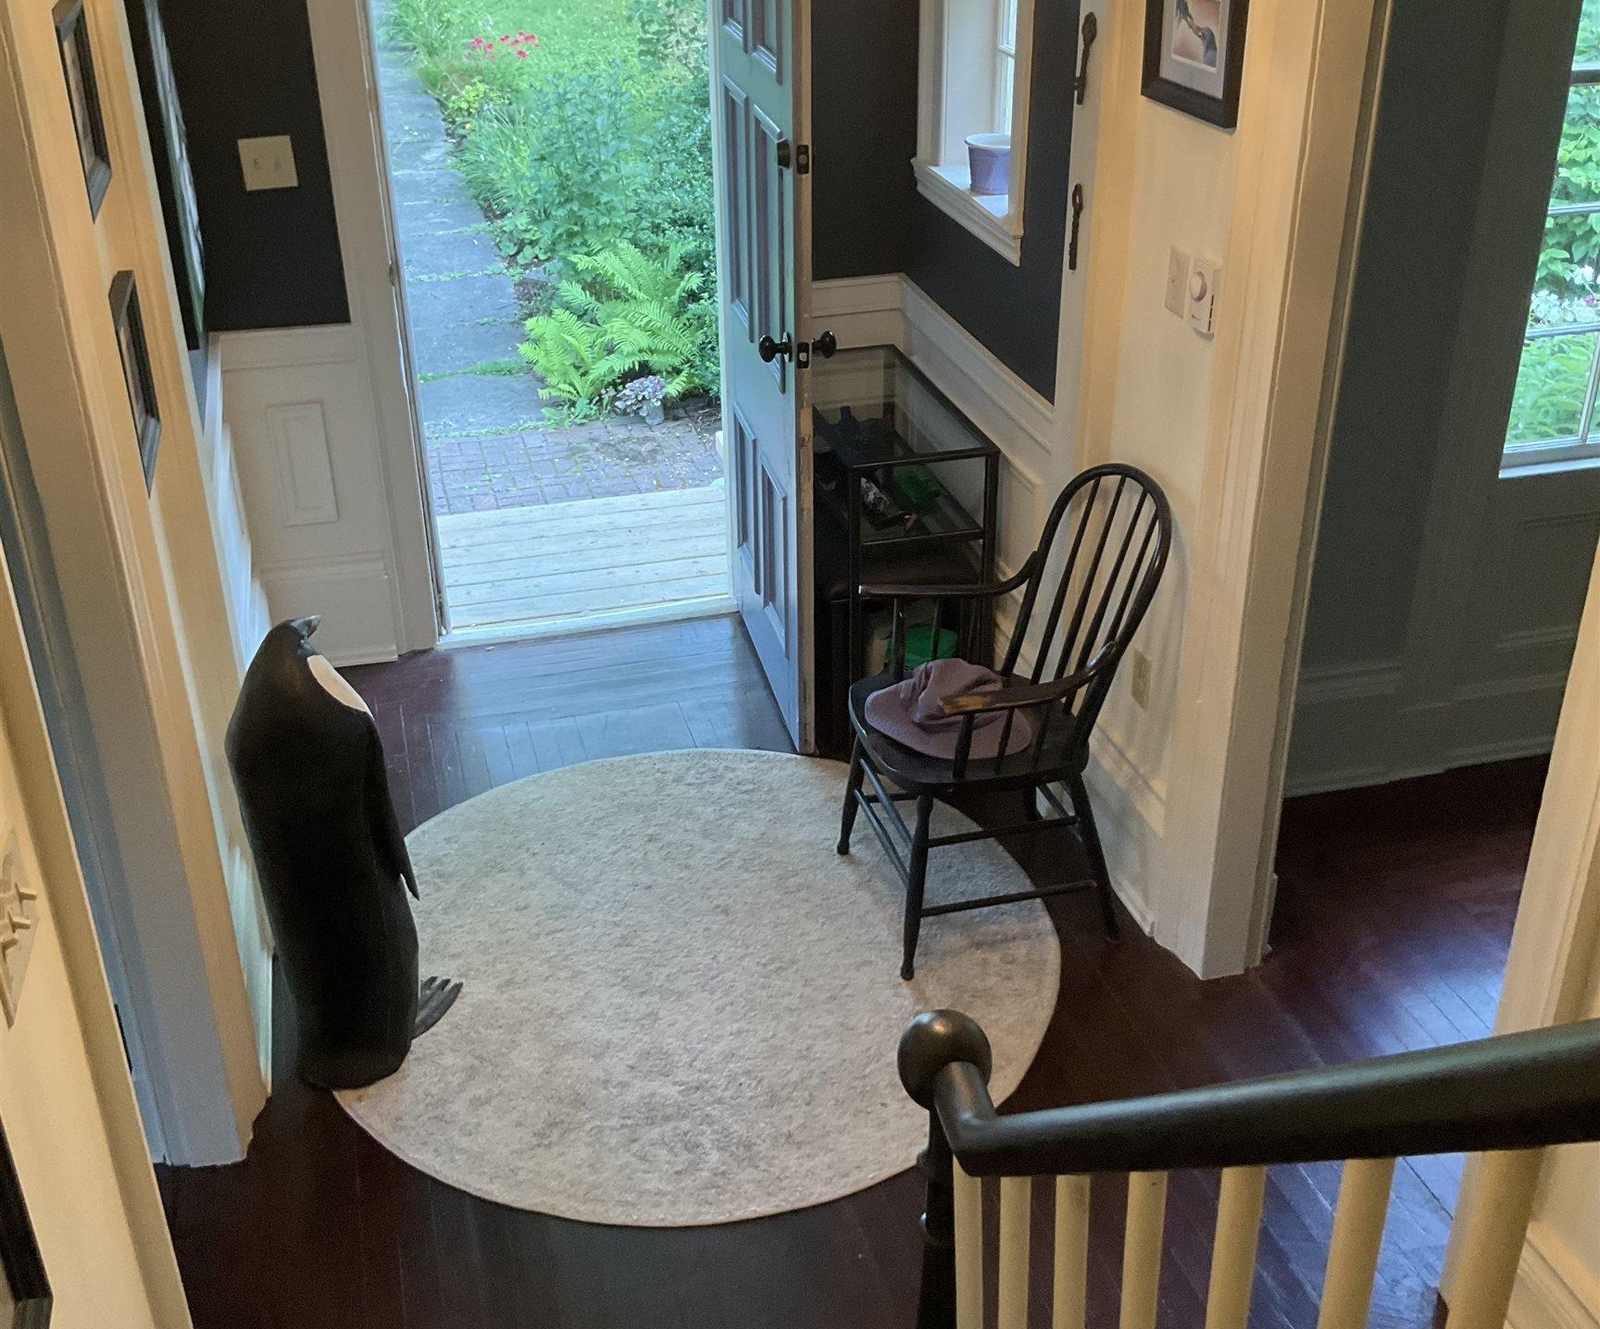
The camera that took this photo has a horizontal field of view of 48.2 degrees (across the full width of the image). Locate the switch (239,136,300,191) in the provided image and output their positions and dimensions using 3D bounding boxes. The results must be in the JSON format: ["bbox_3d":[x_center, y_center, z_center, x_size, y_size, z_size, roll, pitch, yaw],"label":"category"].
[{"bbox_3d":[-1.231,-1.161,4.138,0.116,0.116,0.012,-8,29,-13],"label":"switch"}]

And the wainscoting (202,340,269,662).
[{"bbox_3d":[-1.276,-0.145,4.066,0.040,0.920,1.000,-8,29,-13],"label":"wainscoting"}]

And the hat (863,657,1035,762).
[{"bbox_3d":[0.306,0.059,3.517,0.310,0.130,0.310,-1,28,0],"label":"hat"}]

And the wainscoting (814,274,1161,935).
[{"bbox_3d":[0.503,-0.232,4.178,0.050,0.920,1.690,-8,29,-13],"label":"wainscoting"}]

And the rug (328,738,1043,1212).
[{"bbox_3d":[-0.225,0.569,3.673,1.525,0.010,1.525,-1,28,0],"label":"rug"}]

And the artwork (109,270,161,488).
[{"bbox_3d":[-1.031,-0.434,2.774,0.027,0.260,0.360,-8,29,-13],"label":"artwork"}]

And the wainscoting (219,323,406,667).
[{"bbox_3d":[-1.239,-0.395,4.528,0.330,0.920,0.035,-8,29,-13],"label":"wainscoting"}]

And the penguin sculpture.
[{"bbox_3d":[-0.827,0.307,3.238,0.280,0.900,0.360,15,32,26],"label":"penguin sculpture"}]

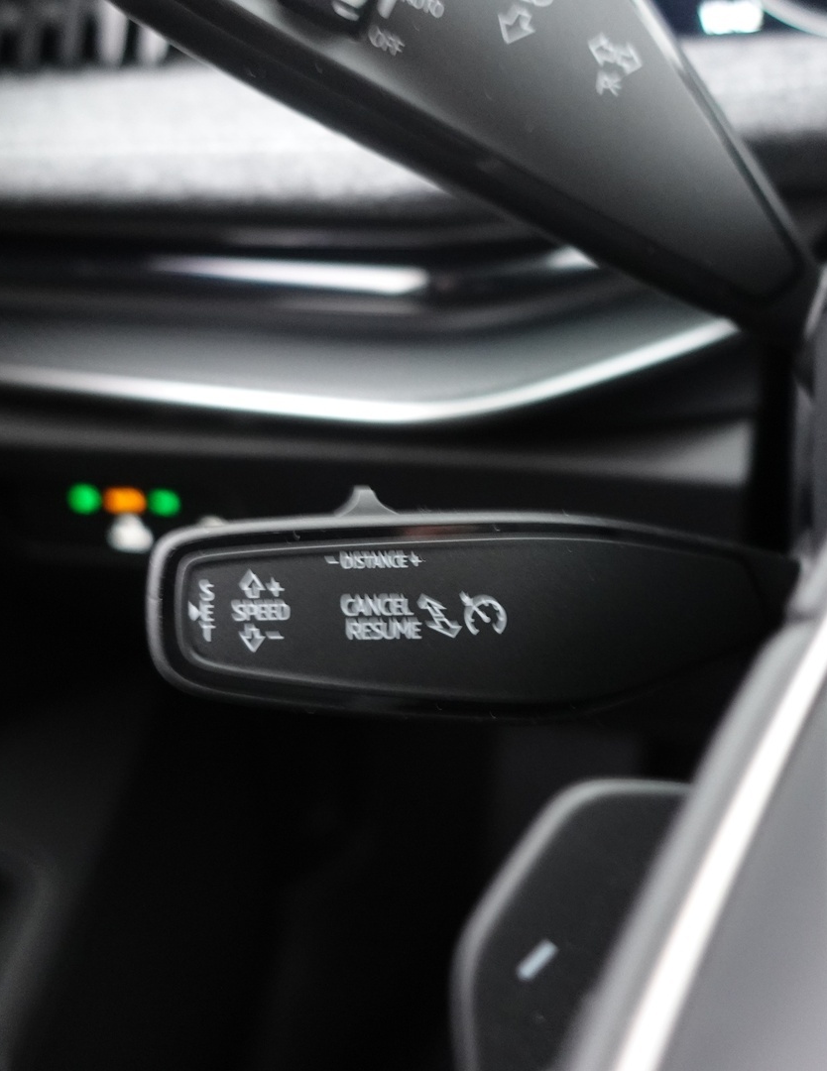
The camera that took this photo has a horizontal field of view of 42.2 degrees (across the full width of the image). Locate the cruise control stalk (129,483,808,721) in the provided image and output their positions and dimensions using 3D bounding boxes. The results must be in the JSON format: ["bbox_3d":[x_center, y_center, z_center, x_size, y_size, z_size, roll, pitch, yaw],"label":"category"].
[{"bbox_3d":[0.010,0.011,0.175,0.103,0.035,0.021,2,-5,-6],"label":"cruise control stalk"}]

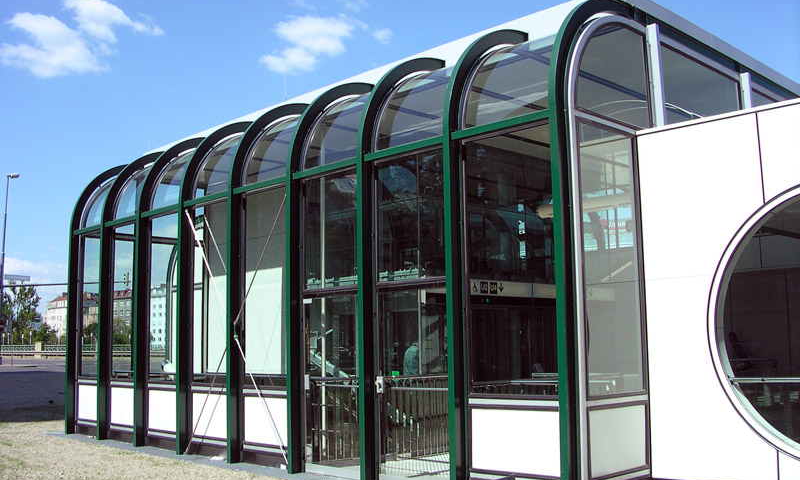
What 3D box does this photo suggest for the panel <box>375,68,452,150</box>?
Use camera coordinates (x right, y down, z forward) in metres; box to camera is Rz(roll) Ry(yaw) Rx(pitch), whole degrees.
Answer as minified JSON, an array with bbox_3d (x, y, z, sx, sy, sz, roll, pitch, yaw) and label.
[{"bbox_3d":[0.586,-1.586,9.838,1.258,1.271,1.205,7,-11,-44],"label":"panel"}]

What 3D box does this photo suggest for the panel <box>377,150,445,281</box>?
[{"bbox_3d":[0.215,-0.274,10.021,0.072,1.502,1.373,6,-10,-44],"label":"panel"}]

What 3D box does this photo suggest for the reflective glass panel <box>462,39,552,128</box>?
[{"bbox_3d":[1.604,-1.804,9.611,1.316,1.387,1.401,6,-10,-44],"label":"reflective glass panel"}]

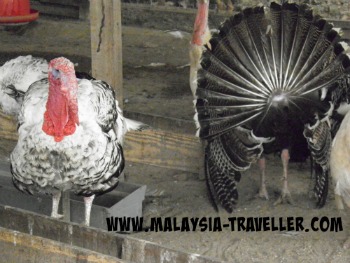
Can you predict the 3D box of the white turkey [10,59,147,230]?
[{"bbox_3d":[-0.318,0.006,4.899,0.390,0.616,0.590,3,15,16],"label":"white turkey"}]

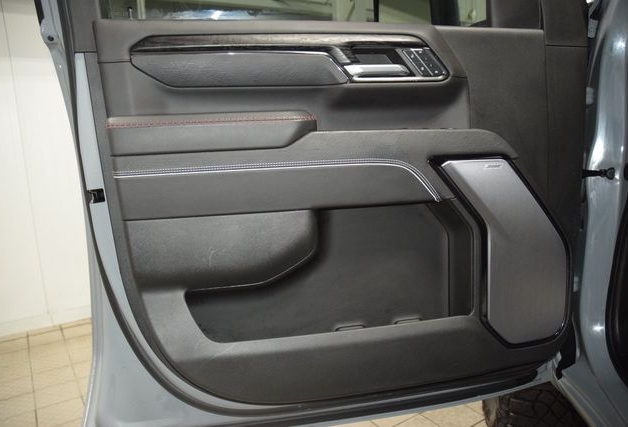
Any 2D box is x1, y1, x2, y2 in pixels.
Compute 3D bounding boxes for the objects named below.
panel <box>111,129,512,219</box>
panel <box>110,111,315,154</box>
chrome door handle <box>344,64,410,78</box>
[{"bbox_3d":[0.011,-0.086,0.991,0.795,0.138,0.080,-5,8,-10],"label":"panel"},{"bbox_3d":[-0.193,-0.158,0.948,0.384,0.070,0.080,-5,8,-10],"label":"panel"},{"bbox_3d":[0.132,-0.301,1.025,0.144,0.025,0.030,-5,8,-10],"label":"chrome door handle"}]

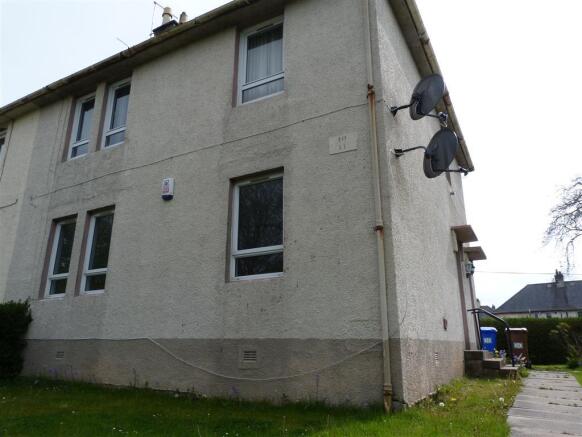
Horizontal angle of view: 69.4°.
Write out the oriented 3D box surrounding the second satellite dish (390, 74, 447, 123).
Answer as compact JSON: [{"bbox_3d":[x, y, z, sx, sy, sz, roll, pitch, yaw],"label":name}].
[{"bbox_3d":[1.781,-1.612,5.595,0.740,0.640,0.700,5,-17,-16],"label":"second satellite dish"}]

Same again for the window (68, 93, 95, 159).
[{"bbox_3d":[-4.123,-1.839,8.462,0.714,1.442,0.080,-9,-19,27],"label":"window"}]

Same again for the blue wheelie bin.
[{"bbox_3d":[6.162,3.908,12.945,0.580,1.070,0.730,-9,-19,27],"label":"blue wheelie bin"}]

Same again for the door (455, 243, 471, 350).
[{"bbox_3d":[3.772,1.709,9.400,0.120,2.350,0.820,-9,-19,28],"label":"door"}]

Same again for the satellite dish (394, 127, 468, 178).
[{"bbox_3d":[1.920,-0.840,5.420,0.820,0.660,0.720,5,-17,-16],"label":"satellite dish"}]

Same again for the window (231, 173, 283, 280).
[{"bbox_3d":[-0.419,0.118,5.781,0.895,1.442,0.080,-9,-19,27],"label":"window"}]

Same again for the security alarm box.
[{"bbox_3d":[-1.934,-0.455,6.601,0.220,0.330,0.085,-9,-19,27],"label":"security alarm box"}]

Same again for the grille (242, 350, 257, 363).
[{"bbox_3d":[-0.504,1.705,5.194,0.200,0.130,0.030,-9,-19,27],"label":"grille"}]

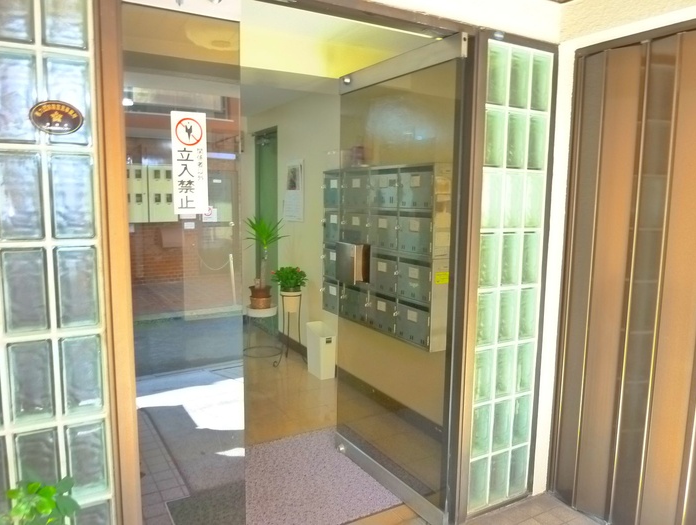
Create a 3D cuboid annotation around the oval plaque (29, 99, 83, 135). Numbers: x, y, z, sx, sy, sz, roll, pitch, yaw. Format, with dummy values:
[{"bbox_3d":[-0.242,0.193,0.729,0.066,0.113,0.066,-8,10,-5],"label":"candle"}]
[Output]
[{"bbox_3d":[-0.754,-0.377,1.312,0.127,0.088,0.015,-3,8,-29],"label":"oval plaque"}]

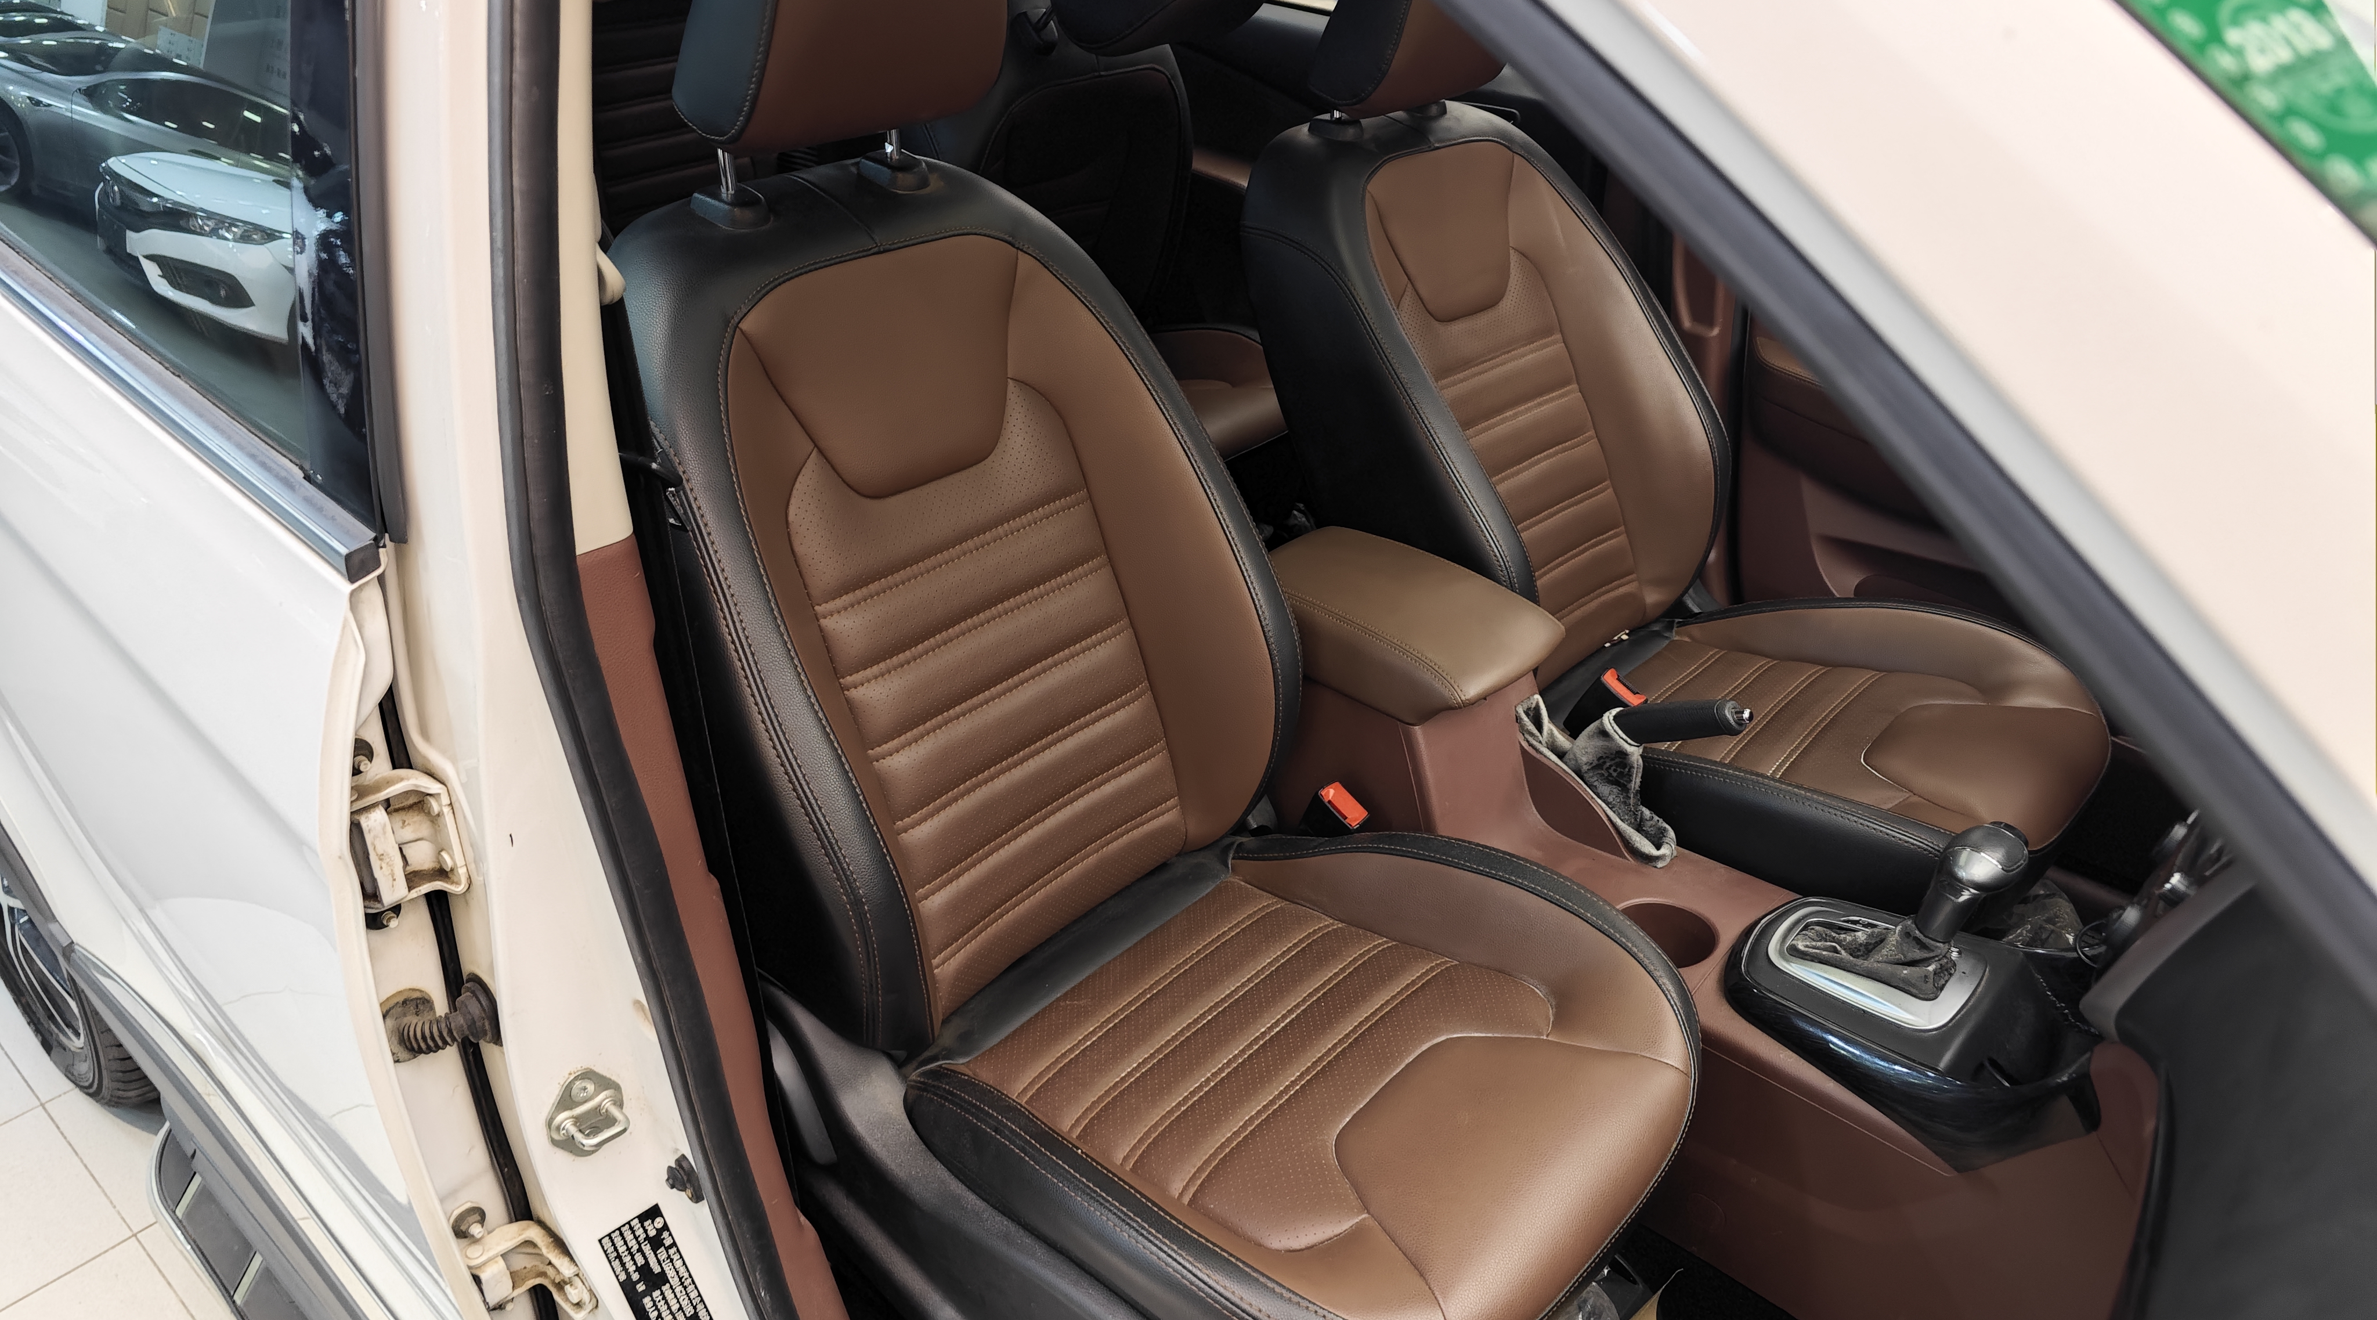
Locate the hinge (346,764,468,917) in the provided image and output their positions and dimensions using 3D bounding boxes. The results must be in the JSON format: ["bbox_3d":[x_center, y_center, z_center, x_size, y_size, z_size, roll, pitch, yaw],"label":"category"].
[{"bbox_3d":[-0.431,0.100,0.873,0.050,0.065,0.050,26,38,34],"label":"hinge"}]

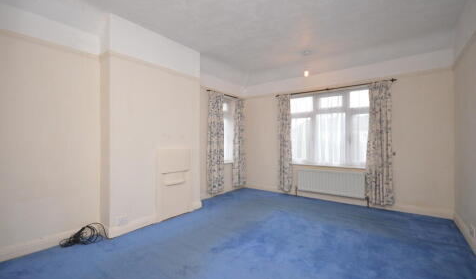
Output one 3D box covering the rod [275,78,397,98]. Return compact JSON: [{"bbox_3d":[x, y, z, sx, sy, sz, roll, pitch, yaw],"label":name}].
[{"bbox_3d":[1.593,-0.901,3.564,1.985,0.049,0.059,0,0,34],"label":"rod"}]

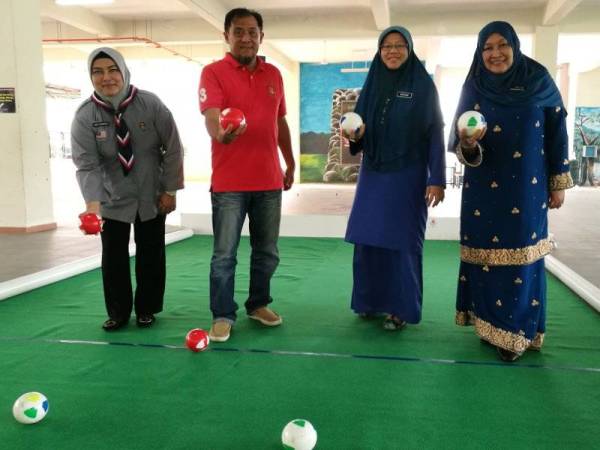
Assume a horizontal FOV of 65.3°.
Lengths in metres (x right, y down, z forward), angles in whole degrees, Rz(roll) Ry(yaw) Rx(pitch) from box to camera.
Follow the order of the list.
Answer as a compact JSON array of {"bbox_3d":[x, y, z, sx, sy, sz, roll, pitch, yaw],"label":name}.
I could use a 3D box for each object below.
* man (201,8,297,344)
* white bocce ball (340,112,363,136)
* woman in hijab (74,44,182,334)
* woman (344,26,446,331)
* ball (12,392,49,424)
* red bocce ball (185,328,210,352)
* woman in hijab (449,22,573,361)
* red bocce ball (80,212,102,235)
[{"bbox_3d":[-0.280,-0.233,2.268,0.500,1.670,0.720,-1,7,-5],"label":"man"},{"bbox_3d":[0.251,-0.481,2.238,0.110,0.110,0.110,0,7,0],"label":"white bocce ball"},{"bbox_3d":[-0.900,-0.147,2.470,0.580,1.450,0.620,-1,7,-12],"label":"woman in hijab"},{"bbox_3d":[0.500,-0.223,2.471,0.560,1.600,0.500,2,7,17],"label":"woman"},{"bbox_3d":[-0.928,0.633,1.616,0.110,0.110,0.110,0,7,0],"label":"ball"},{"bbox_3d":[-0.490,0.556,2.244,0.110,0.110,0.110,0,7,0],"label":"red bocce ball"},{"bbox_3d":[0.960,-0.150,2.127,0.570,1.500,0.580,2,7,15],"label":"woman in hijab"},{"bbox_3d":[-1.022,-0.007,2.288,0.110,0.110,0.110,0,7,0],"label":"red bocce ball"}]

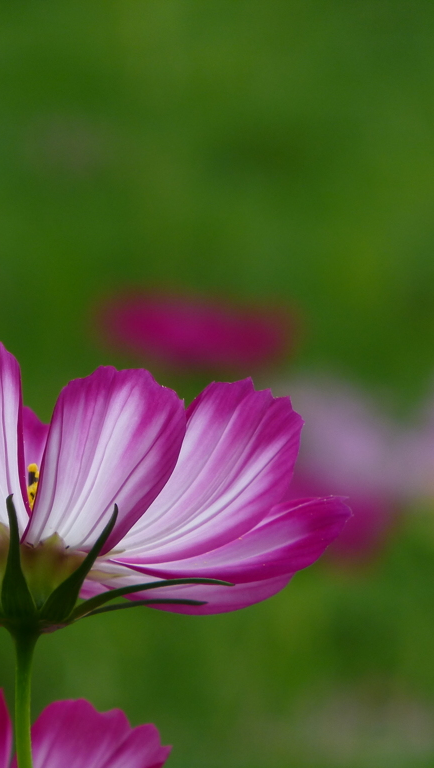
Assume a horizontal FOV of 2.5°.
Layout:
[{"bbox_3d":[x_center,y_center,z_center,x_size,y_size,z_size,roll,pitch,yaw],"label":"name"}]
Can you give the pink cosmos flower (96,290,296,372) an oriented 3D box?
[{"bbox_3d":[-0.008,-0.019,3.550,0.068,0.022,0.068,7,8,0],"label":"pink cosmos flower"}]

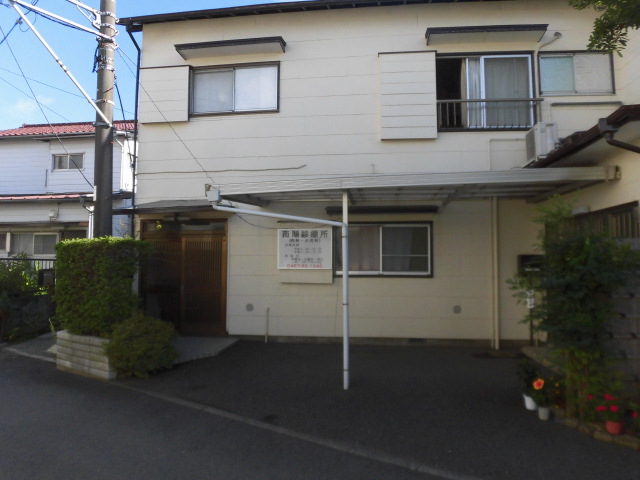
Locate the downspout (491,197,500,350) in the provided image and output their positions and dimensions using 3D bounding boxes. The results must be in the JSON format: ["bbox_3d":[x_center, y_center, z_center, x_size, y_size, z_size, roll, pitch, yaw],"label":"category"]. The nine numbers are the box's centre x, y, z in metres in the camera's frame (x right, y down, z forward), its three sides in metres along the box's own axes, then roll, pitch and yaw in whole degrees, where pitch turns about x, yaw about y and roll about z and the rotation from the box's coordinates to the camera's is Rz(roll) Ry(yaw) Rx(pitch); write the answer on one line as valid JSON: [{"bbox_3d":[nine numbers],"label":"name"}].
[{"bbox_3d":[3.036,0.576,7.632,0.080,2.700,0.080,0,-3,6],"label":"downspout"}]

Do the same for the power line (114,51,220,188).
[{"bbox_3d":[-2.170,-1.789,6.050,2.327,2.391,0.050,-2,-3,37],"label":"power line"}]

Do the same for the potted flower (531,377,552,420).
[{"bbox_3d":[2.122,1.518,4.250,0.200,0.412,0.200,0,-3,6],"label":"potted flower"}]

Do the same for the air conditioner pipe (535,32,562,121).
[{"bbox_3d":[3.964,-2.837,7.698,0.460,1.500,0.100,0,-3,6],"label":"air conditioner pipe"}]

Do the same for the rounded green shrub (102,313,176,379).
[{"bbox_3d":[-2.354,1.377,5.820,0.930,0.790,0.900,0,-4,6],"label":"rounded green shrub"}]

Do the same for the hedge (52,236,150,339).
[{"bbox_3d":[-3.015,0.645,6.150,1.250,1.380,0.680,-2,-3,30],"label":"hedge"}]

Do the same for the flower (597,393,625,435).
[{"bbox_3d":[2.488,1.486,3.800,0.230,0.360,0.230,0,-3,6],"label":"flower"}]

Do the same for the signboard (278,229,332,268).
[{"bbox_3d":[-0.261,0.162,7.994,0.980,0.730,0.060,0,-3,6],"label":"signboard"}]

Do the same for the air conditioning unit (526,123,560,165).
[{"bbox_3d":[3.473,-1.497,7.005,0.300,0.550,0.720,0,-3,9],"label":"air conditioning unit"}]

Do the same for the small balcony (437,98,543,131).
[{"bbox_3d":[2.964,-2.176,7.712,1.780,0.540,0.250,0,-3,6],"label":"small balcony"}]

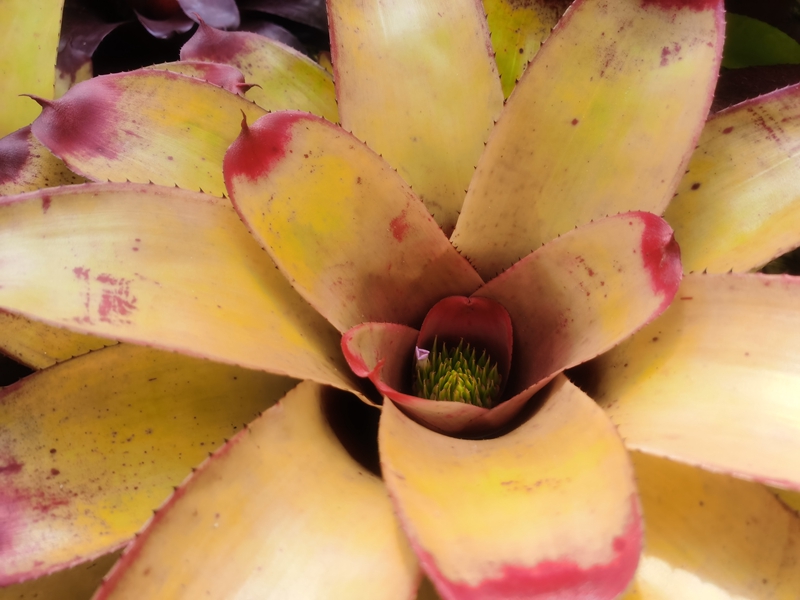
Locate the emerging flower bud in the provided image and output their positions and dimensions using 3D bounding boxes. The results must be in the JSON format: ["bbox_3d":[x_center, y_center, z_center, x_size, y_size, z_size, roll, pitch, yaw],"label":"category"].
[{"bbox_3d":[0.034,0.047,0.370,0.051,0.036,0.050,0,47,0],"label":"emerging flower bud"}]

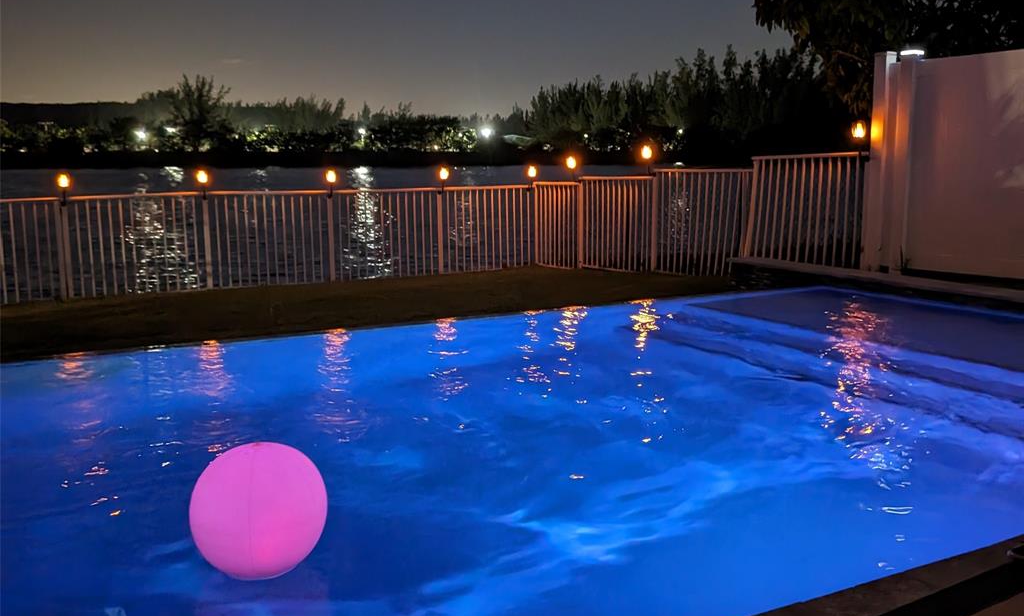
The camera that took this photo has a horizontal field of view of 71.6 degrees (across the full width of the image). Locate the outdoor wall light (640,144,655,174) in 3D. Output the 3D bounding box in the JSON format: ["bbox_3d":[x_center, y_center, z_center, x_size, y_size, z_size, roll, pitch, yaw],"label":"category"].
[{"bbox_3d":[1.603,-1.763,8.400,0.160,0.380,0.130,-8,14,-33],"label":"outdoor wall light"}]

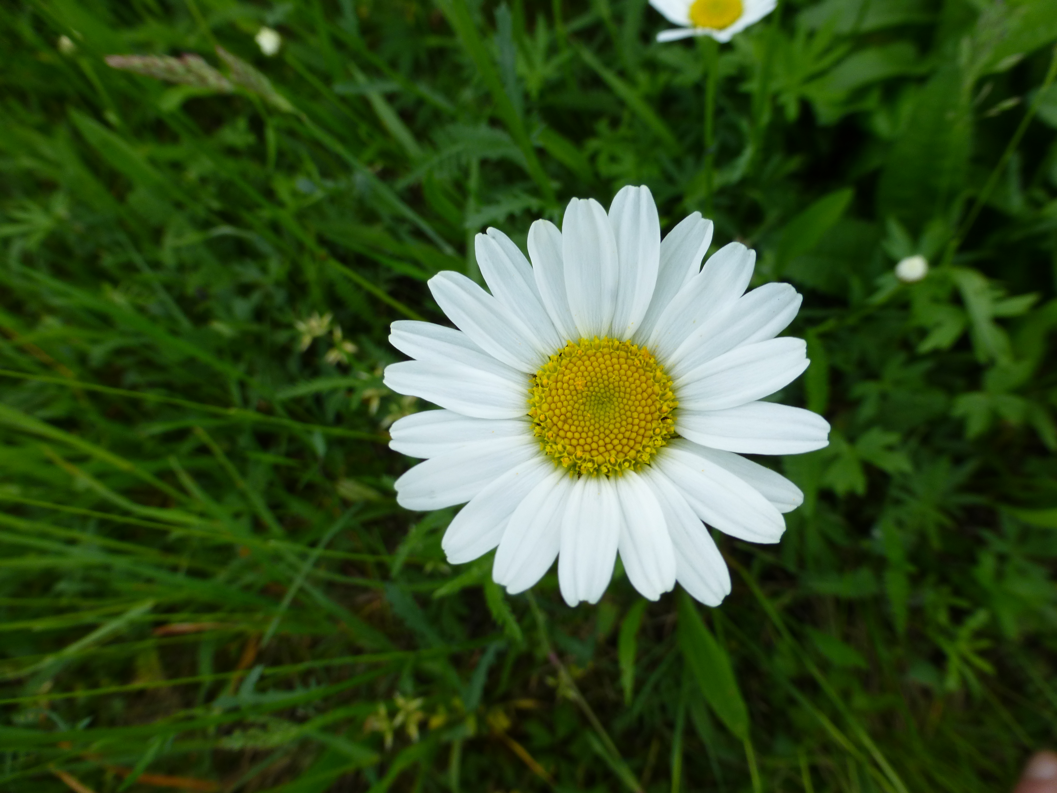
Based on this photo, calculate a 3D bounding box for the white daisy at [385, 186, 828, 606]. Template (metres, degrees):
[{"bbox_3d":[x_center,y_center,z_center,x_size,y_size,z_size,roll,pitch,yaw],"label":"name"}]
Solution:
[{"bbox_3d":[0.010,0.000,0.092,0.056,0.016,0.054,0,74,5],"label":"white daisy"}]

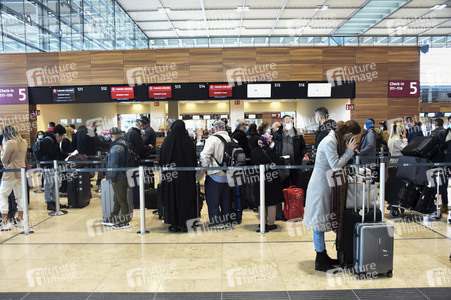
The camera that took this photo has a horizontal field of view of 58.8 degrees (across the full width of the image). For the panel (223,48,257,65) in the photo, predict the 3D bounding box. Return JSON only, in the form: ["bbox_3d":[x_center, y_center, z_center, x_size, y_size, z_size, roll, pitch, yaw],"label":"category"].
[{"bbox_3d":[0.537,-3.504,15.046,1.250,0.630,0.040,-1,4,0],"label":"panel"}]

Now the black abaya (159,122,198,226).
[{"bbox_3d":[-0.733,0.367,6.220,0.600,1.630,0.420,-1,3,0],"label":"black abaya"}]

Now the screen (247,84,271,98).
[{"bbox_3d":[1.268,-2.199,14.968,0.878,0.508,0.080,-1,3,0],"label":"screen"}]

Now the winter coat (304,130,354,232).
[{"bbox_3d":[1.137,0.346,4.401,0.520,1.100,0.460,-1,3,-3],"label":"winter coat"}]

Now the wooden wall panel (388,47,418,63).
[{"bbox_3d":[6.641,-3.548,14.884,1.155,0.588,0.040,-1,3,0],"label":"wooden wall panel"}]

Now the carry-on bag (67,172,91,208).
[{"bbox_3d":[-2.990,0.776,8.184,0.290,0.750,0.500,-1,3,0],"label":"carry-on bag"}]

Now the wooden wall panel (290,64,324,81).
[{"bbox_3d":[3.054,-2.899,15.104,1.250,0.630,0.050,-1,3,0],"label":"wooden wall panel"}]

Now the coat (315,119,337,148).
[{"bbox_3d":[1.505,-0.088,6.000,0.370,0.750,0.520,1,3,24],"label":"coat"}]

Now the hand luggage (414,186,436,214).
[{"bbox_3d":[3.441,0.870,6.900,0.220,0.410,0.380,19,8,15],"label":"hand luggage"}]

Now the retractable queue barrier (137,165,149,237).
[{"bbox_3d":[-1.240,0.747,5.981,0.185,0.995,0.185,-1,3,0],"label":"retractable queue barrier"}]

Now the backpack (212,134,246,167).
[{"bbox_3d":[0.077,0.046,6.150,0.330,0.550,0.330,-6,-1,44],"label":"backpack"}]

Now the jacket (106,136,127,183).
[{"bbox_3d":[-1.758,0.155,6.550,0.340,0.740,0.480,0,3,13],"label":"jacket"}]

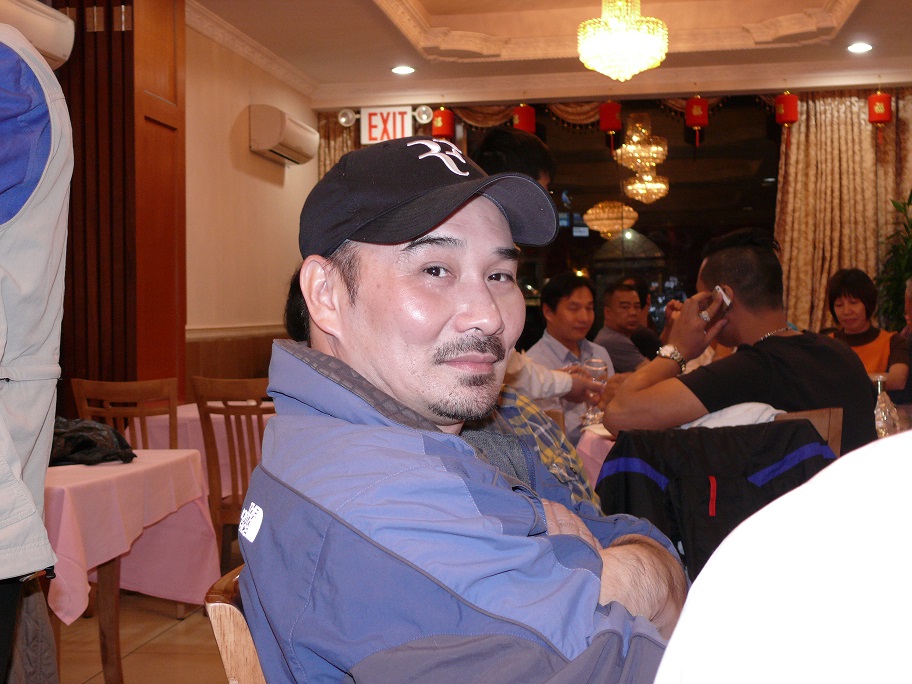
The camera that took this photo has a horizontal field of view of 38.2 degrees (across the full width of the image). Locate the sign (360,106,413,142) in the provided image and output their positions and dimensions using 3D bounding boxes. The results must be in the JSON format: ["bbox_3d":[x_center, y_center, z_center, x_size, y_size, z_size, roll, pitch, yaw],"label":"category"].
[{"bbox_3d":[-0.508,-1.594,9.700,0.380,0.270,0.080,-1,1,9],"label":"sign"}]

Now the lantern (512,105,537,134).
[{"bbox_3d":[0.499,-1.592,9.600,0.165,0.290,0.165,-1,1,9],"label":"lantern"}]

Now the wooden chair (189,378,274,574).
[{"bbox_3d":[-0.776,0.579,5.285,0.420,0.910,0.500,-1,1,12],"label":"wooden chair"}]

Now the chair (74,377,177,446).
[{"bbox_3d":[-1.208,0.588,5.235,0.420,0.910,0.500,-1,1,12],"label":"chair"}]

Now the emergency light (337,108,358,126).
[{"bbox_3d":[-0.796,-1.641,9.650,0.130,0.130,0.110,-1,1,9],"label":"emergency light"}]

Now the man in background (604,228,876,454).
[{"bbox_3d":[0.678,0.393,3.220,0.580,1.330,0.720,-2,2,-40],"label":"man in background"}]

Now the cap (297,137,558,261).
[{"bbox_3d":[-0.033,-0.127,1.120,0.177,0.127,0.265,-2,-14,-39],"label":"cap"}]

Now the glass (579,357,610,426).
[{"bbox_3d":[0.419,0.152,4.000,0.074,0.190,0.074,-1,13,0],"label":"glass"}]

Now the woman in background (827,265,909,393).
[{"bbox_3d":[1.509,0.368,4.837,0.500,1.270,0.650,-1,2,20],"label":"woman in background"}]

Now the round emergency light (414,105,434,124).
[{"bbox_3d":[-0.231,-1.663,9.650,0.130,0.130,0.110,-1,1,9],"label":"round emergency light"}]

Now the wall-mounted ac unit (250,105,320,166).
[{"bbox_3d":[-1.122,-1.335,8.563,0.220,0.290,0.820,-1,1,9],"label":"wall-mounted ac unit"}]

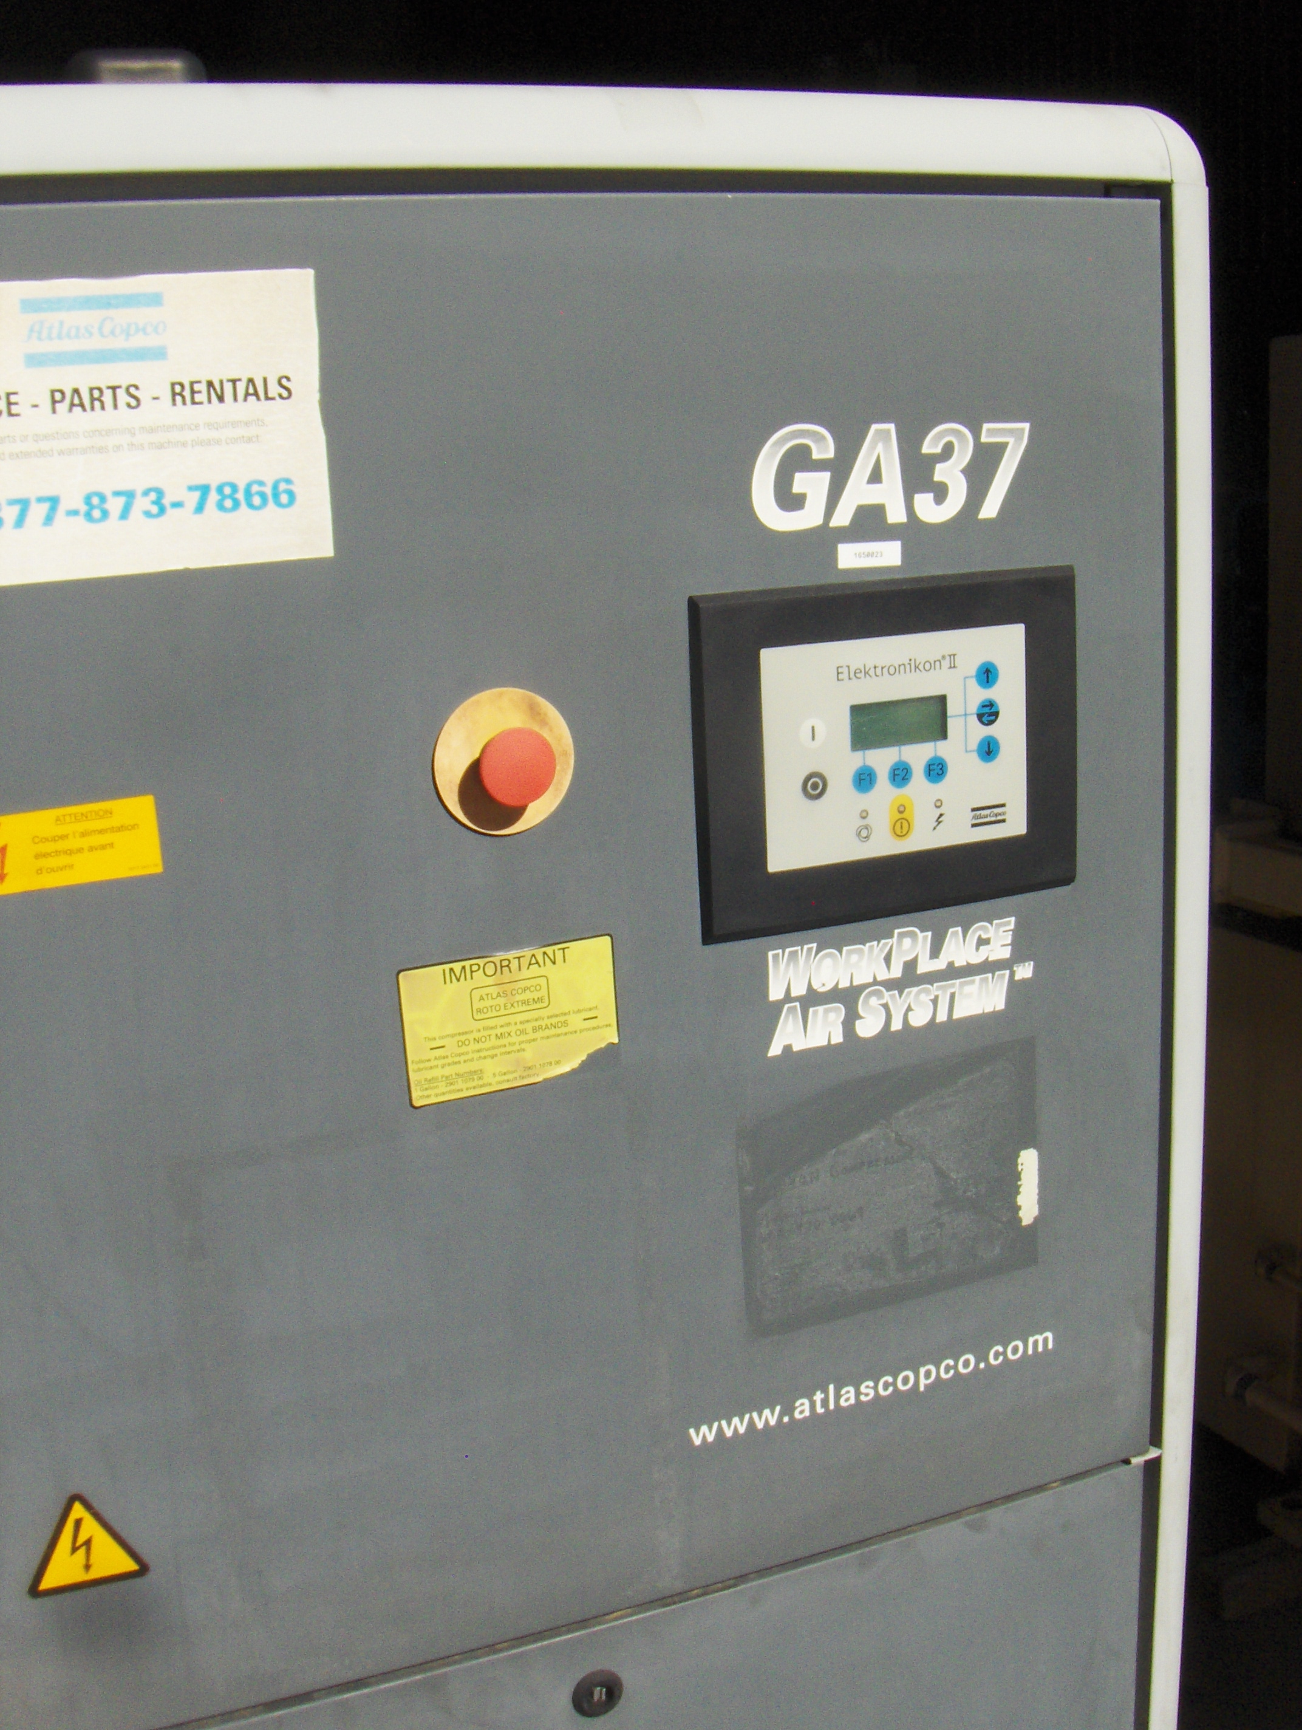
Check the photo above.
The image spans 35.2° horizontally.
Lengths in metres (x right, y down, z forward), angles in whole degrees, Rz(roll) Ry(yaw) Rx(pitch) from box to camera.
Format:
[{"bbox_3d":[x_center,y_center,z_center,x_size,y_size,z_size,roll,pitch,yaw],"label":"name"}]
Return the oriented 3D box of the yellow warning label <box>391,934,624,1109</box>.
[{"bbox_3d":[-0.074,0.083,1.091,0.120,0.076,0.002,-8,14,-21],"label":"yellow warning label"}]

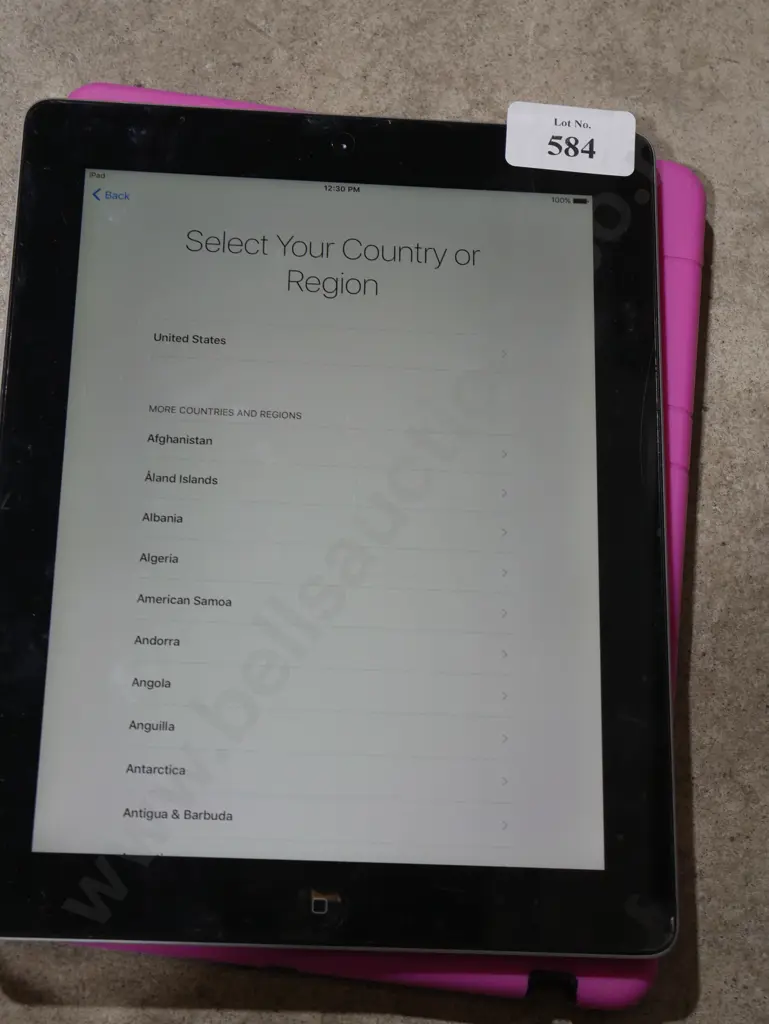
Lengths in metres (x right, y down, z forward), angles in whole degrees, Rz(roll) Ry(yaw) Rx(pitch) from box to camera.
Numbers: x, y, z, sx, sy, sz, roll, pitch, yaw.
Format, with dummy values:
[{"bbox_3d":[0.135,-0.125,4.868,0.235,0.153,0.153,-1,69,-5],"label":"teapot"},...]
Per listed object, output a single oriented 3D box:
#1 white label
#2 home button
[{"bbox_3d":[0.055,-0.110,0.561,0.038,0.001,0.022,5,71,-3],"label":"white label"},{"bbox_3d":[-0.016,0.101,0.484,0.011,0.002,0.011,2,71,-4],"label":"home button"}]

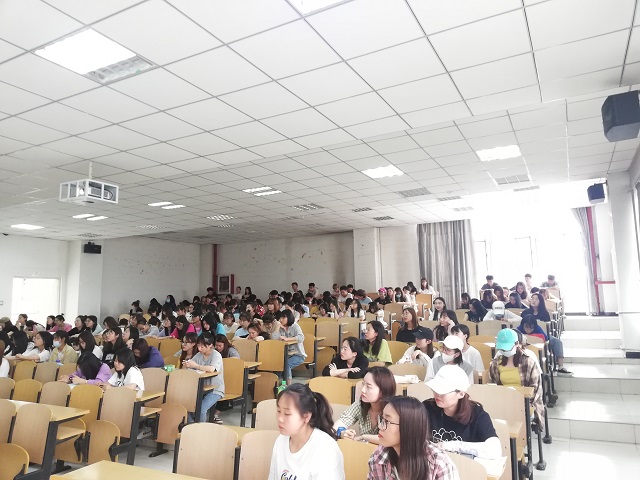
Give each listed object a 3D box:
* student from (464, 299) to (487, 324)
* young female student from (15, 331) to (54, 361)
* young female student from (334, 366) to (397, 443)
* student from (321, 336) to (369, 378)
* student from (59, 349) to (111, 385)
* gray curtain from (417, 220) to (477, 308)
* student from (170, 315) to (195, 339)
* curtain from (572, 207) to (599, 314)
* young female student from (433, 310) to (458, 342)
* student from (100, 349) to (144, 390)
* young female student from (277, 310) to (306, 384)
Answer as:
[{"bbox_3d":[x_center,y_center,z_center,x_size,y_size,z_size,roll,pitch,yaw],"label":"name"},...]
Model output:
[{"bbox_3d":[2.620,1.563,8.010,0.460,1.140,0.700,-8,-10,39],"label":"student"},{"bbox_3d":[-4.556,2.086,7.709,0.500,1.220,0.720,-6,-9,32],"label":"young female student"},{"bbox_3d":[0.272,1.328,2.842,0.460,1.140,0.680,-7,-9,37],"label":"young female student"},{"bbox_3d":[0.276,1.521,4.684,0.470,1.130,0.700,-7,-9,35],"label":"student"},{"bbox_3d":[-2.647,1.778,5.312,0.520,1.110,0.750,-7,-9,35],"label":"student"},{"bbox_3d":[3.785,0.868,14.393,1.680,2.820,0.200,-6,-9,27],"label":"gray curtain"},{"bbox_3d":[-2.446,1.909,8.273,0.500,1.220,0.700,-7,-9,32],"label":"student"},{"bbox_3d":[7.426,0.575,13.404,0.450,3.030,0.220,-6,-8,27],"label":"curtain"},{"bbox_3d":[1.724,1.550,6.462,0.460,1.190,0.700,-9,-10,42],"label":"young female student"},{"bbox_3d":[-2.338,1.846,5.557,0.480,1.160,0.700,-6,-9,32],"label":"student"},{"bbox_3d":[-0.367,1.646,7.082,0.440,1.210,0.680,-8,-10,39],"label":"young female student"}]

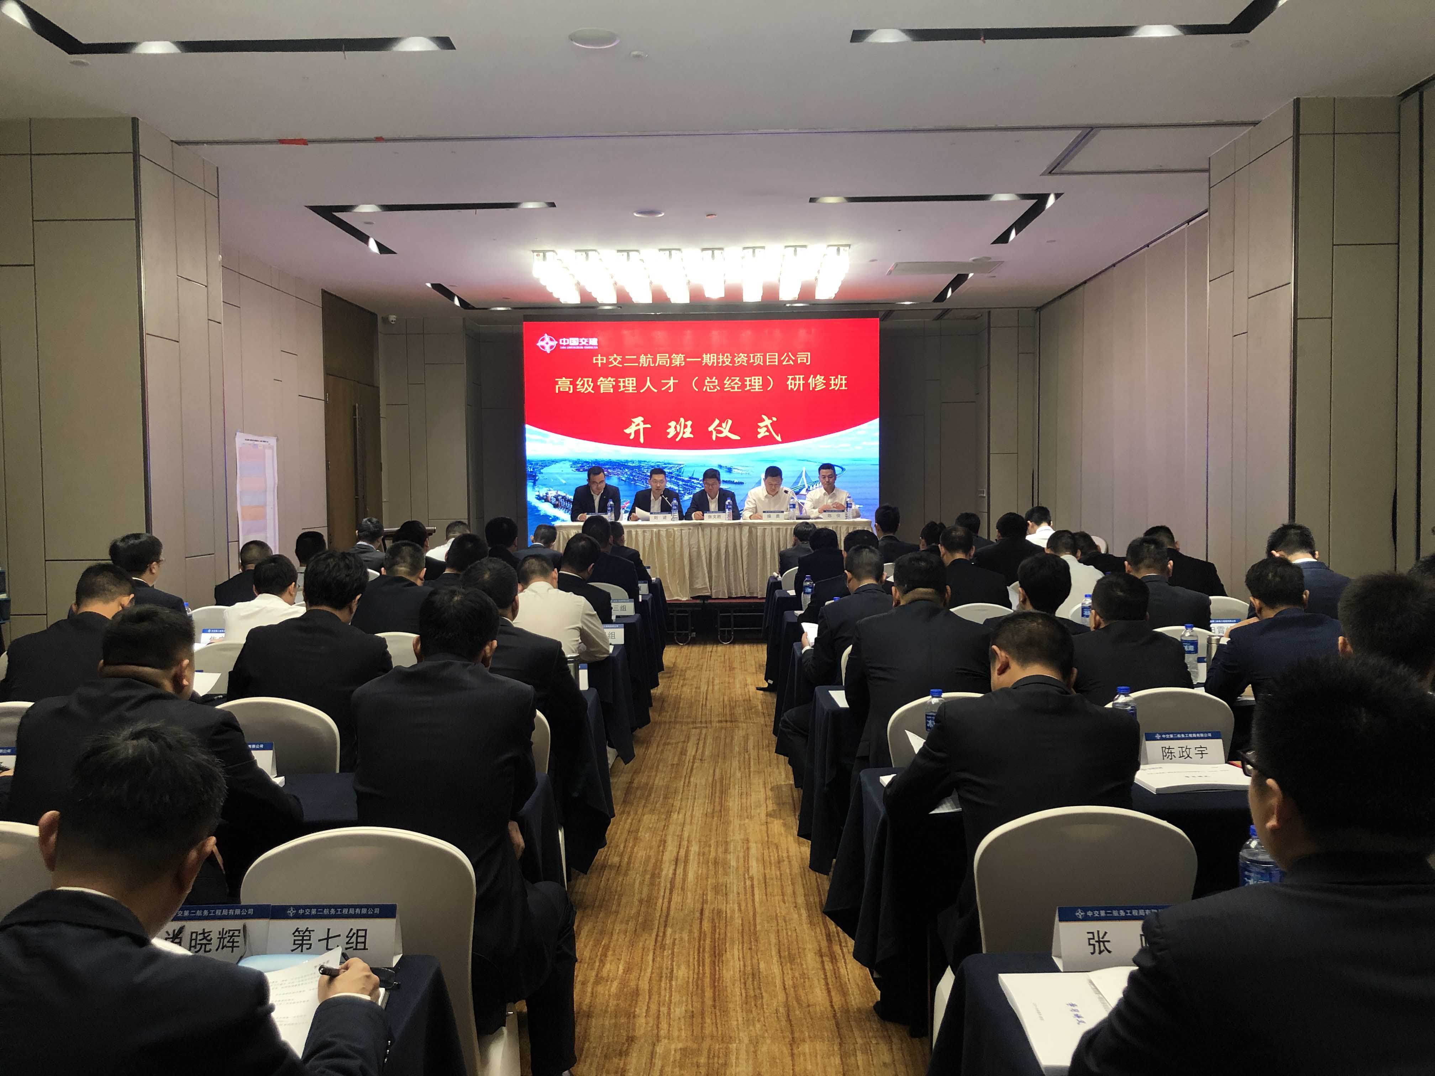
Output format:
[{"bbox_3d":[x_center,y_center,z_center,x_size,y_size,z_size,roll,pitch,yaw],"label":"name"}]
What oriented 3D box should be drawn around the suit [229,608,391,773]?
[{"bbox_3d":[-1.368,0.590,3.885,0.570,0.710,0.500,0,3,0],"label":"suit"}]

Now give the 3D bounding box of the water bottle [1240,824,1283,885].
[{"bbox_3d":[0.849,0.560,1.808,0.067,0.235,0.067,0,3,0],"label":"water bottle"}]

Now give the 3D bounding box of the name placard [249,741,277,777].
[{"bbox_3d":[-1.308,0.593,3.143,0.205,0.092,0.058,-1,3,1],"label":"name placard"}]

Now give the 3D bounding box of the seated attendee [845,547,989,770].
[{"bbox_3d":[0.661,0.700,3.967,0.520,1.310,0.800,0,3,0],"label":"seated attendee"}]

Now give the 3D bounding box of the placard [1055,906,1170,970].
[{"bbox_3d":[0.628,0.615,1.803,0.200,0.089,0.060,-1,2,0],"label":"placard"}]

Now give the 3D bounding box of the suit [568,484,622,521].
[{"bbox_3d":[-1.205,-0.206,11.500,0.490,0.650,0.450,-1,2,1],"label":"suit"}]

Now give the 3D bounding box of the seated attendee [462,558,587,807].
[{"bbox_3d":[-0.719,0.715,3.990,0.560,1.300,0.800,0,3,0],"label":"seated attendee"}]

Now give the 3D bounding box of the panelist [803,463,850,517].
[{"bbox_3d":[1.117,-0.072,11.450,0.540,1.300,0.720,-1,2,1],"label":"panelist"}]

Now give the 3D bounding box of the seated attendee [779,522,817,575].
[{"bbox_3d":[0.664,0.477,9.233,0.500,1.250,0.780,0,3,0],"label":"seated attendee"}]

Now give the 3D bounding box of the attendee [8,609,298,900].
[{"bbox_3d":[-1.262,0.774,2.590,0.600,1.280,0.760,-1,3,5],"label":"attendee"}]

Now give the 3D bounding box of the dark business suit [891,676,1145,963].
[{"bbox_3d":[0.639,0.608,2.520,0.510,0.640,0.520,-1,2,-4],"label":"dark business suit"}]

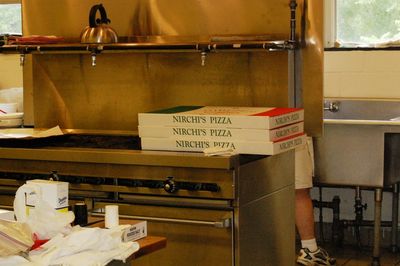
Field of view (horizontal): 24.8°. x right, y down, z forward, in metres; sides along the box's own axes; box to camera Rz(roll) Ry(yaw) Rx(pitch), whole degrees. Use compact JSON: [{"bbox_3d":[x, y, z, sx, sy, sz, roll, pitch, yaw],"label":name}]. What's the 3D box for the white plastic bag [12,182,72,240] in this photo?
[{"bbox_3d":[-0.516,0.259,3.000,0.190,0.170,0.165,-1,5,-7],"label":"white plastic bag"}]

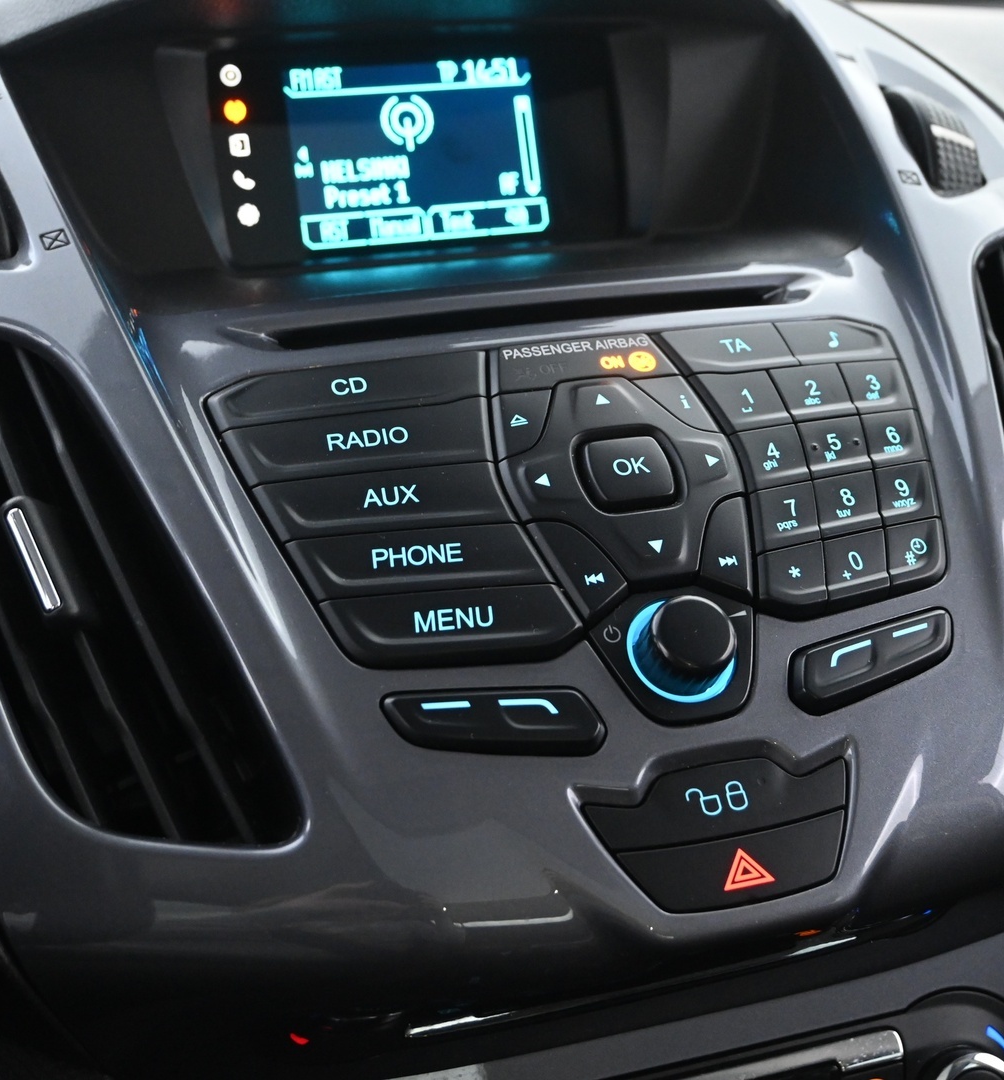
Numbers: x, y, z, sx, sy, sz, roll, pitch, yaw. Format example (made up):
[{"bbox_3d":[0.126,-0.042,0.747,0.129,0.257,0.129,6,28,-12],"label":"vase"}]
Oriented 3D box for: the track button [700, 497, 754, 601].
[{"bbox_3d":[0.049,0.002,0.364,0.013,0.006,0.026,5,57,-11],"label":"track button"}]

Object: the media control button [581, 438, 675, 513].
[{"bbox_3d":[0.027,-0.013,0.348,0.016,0.008,0.016,-9,56,-17],"label":"media control button"}]

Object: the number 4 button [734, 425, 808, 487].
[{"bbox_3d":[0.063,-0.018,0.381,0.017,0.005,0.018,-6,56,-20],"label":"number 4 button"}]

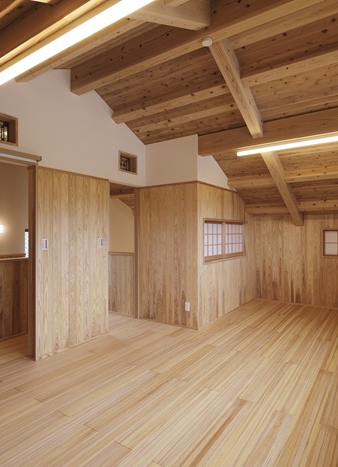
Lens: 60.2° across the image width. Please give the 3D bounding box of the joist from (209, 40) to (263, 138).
[{"bbox_3d":[0.760,-1.480,3.062,0.126,0.182,1.372,1,-21,35],"label":"joist"}]

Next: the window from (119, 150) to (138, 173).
[{"bbox_3d":[-0.623,-1.023,4.284,0.090,0.288,0.393,1,1,35],"label":"window"}]

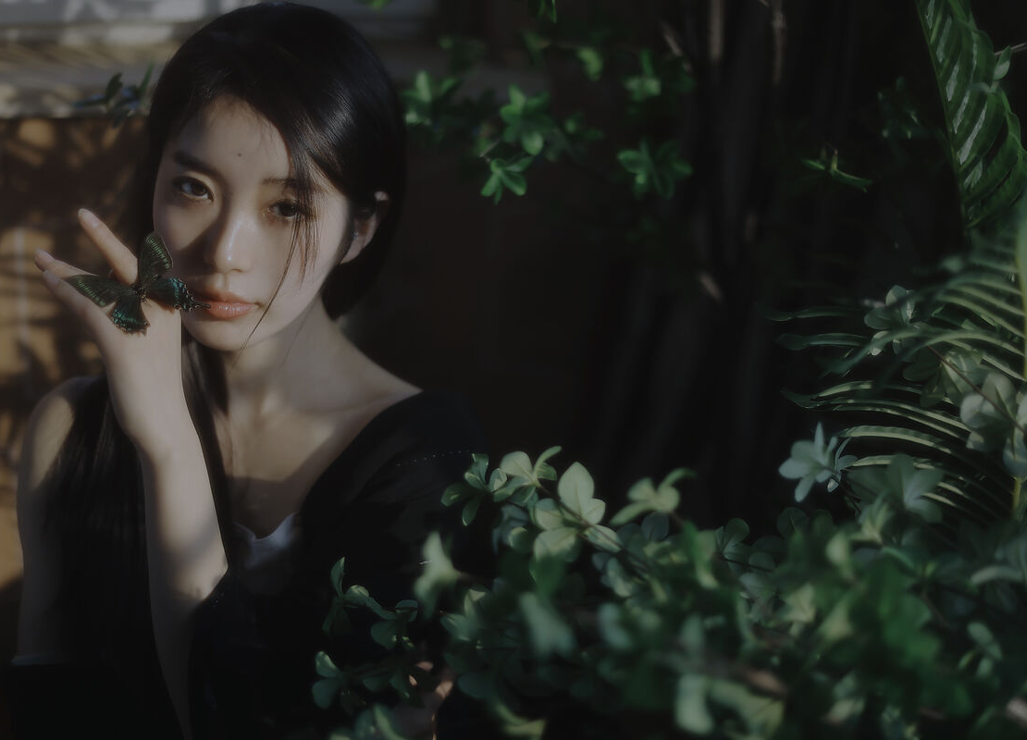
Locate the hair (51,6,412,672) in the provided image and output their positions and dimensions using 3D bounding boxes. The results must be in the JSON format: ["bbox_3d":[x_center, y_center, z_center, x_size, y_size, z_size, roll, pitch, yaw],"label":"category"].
[{"bbox_3d":[-0.220,-0.008,1.121,0.270,0.516,0.235,5,18,9],"label":"hair"}]

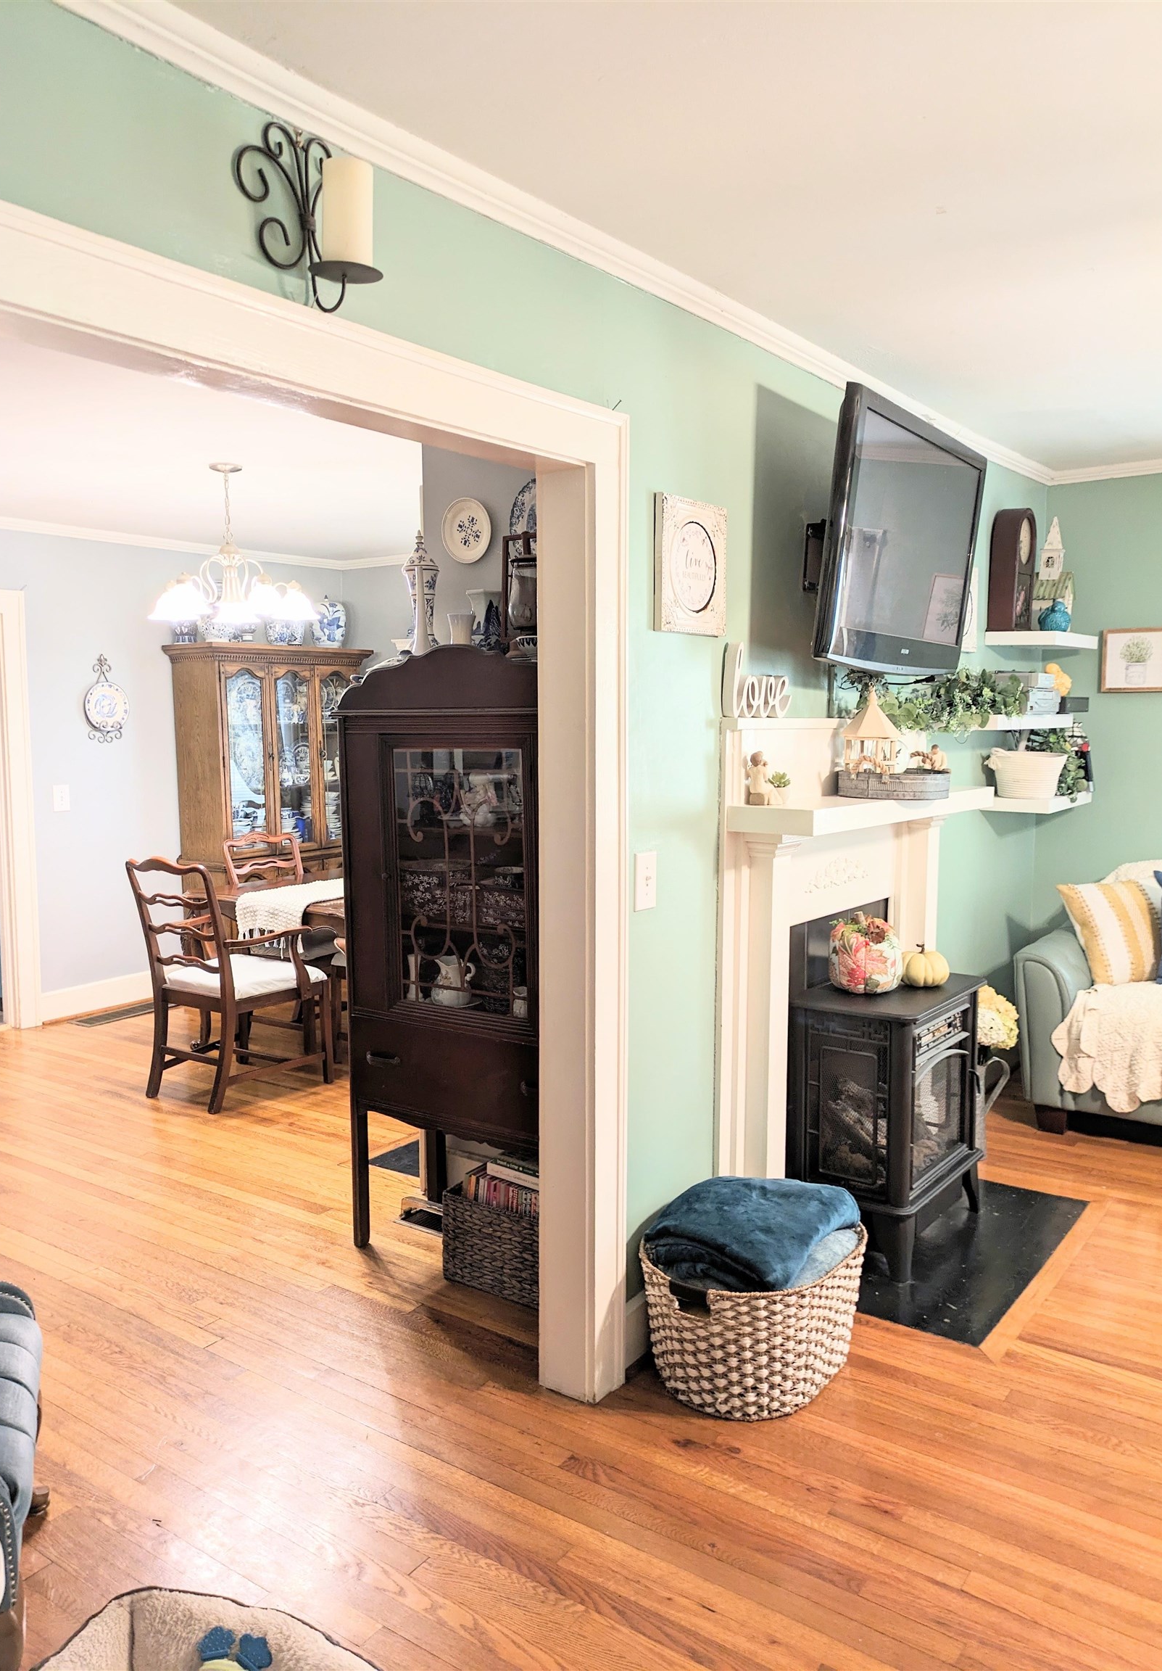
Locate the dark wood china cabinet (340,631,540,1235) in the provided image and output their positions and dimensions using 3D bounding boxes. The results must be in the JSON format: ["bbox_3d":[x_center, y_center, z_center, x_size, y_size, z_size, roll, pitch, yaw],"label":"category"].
[{"bbox_3d":[-0.213,0.345,3.281,0.939,1.685,0.428,4,7,37],"label":"dark wood china cabinet"}]

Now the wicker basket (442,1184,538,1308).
[{"bbox_3d":[-0.108,1.073,3.232,0.416,0.247,0.302,4,7,37],"label":"wicker basket"}]

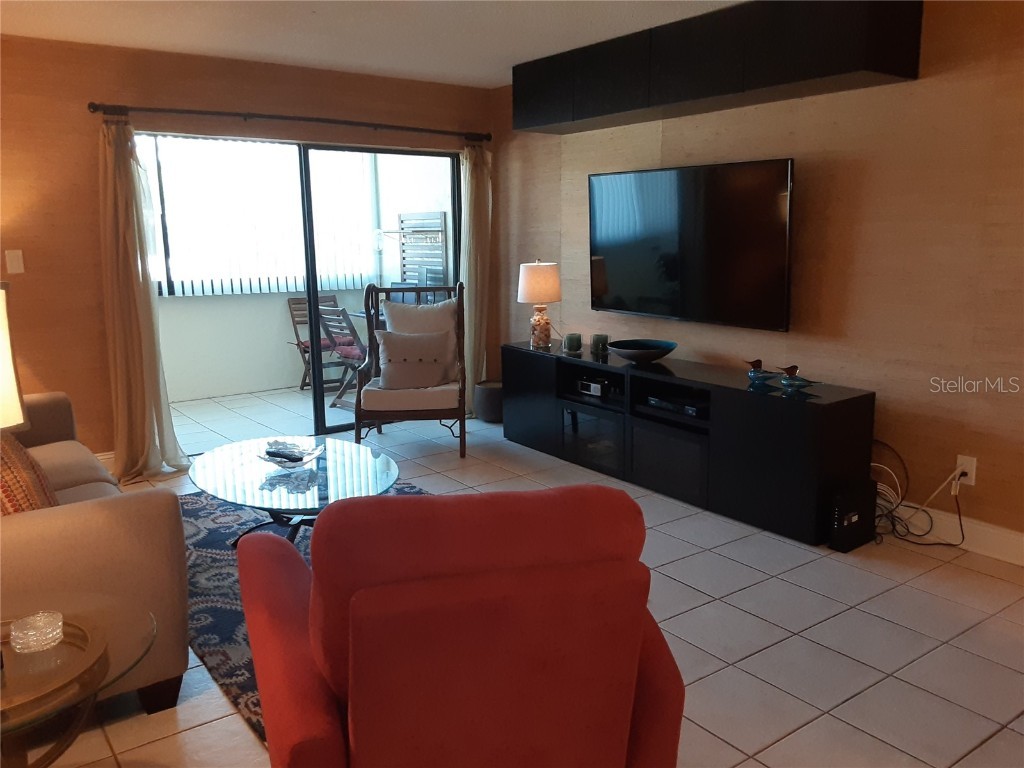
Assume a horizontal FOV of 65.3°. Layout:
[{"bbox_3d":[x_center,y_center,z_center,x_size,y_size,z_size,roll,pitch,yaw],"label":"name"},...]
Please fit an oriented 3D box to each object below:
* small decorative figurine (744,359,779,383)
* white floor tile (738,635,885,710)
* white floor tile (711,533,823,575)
[{"bbox_3d":[1.258,-0.061,3.962,0.200,0.120,0.085,0,10,0],"label":"small decorative figurine"},{"bbox_3d":[0.954,0.918,2.552,0.337,0.010,0.337,-8,13,-35],"label":"white floor tile"},{"bbox_3d":[1.107,0.746,3.490,0.337,0.010,0.337,-8,13,-35],"label":"white floor tile"}]

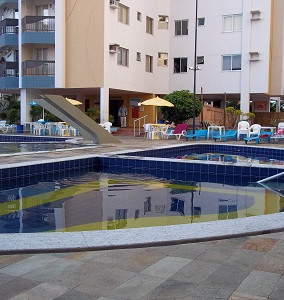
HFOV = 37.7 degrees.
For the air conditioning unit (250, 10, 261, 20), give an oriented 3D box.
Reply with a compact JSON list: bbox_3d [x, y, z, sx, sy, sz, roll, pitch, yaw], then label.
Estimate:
[{"bbox_3d":[7.851,-9.259,28.700,0.620,0.550,0.480,3,5,28],"label":"air conditioning unit"}]

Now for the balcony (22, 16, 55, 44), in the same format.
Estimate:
[{"bbox_3d":[-6.426,-7.554,26.696,2.200,1.720,1.250,1,4,5],"label":"balcony"}]

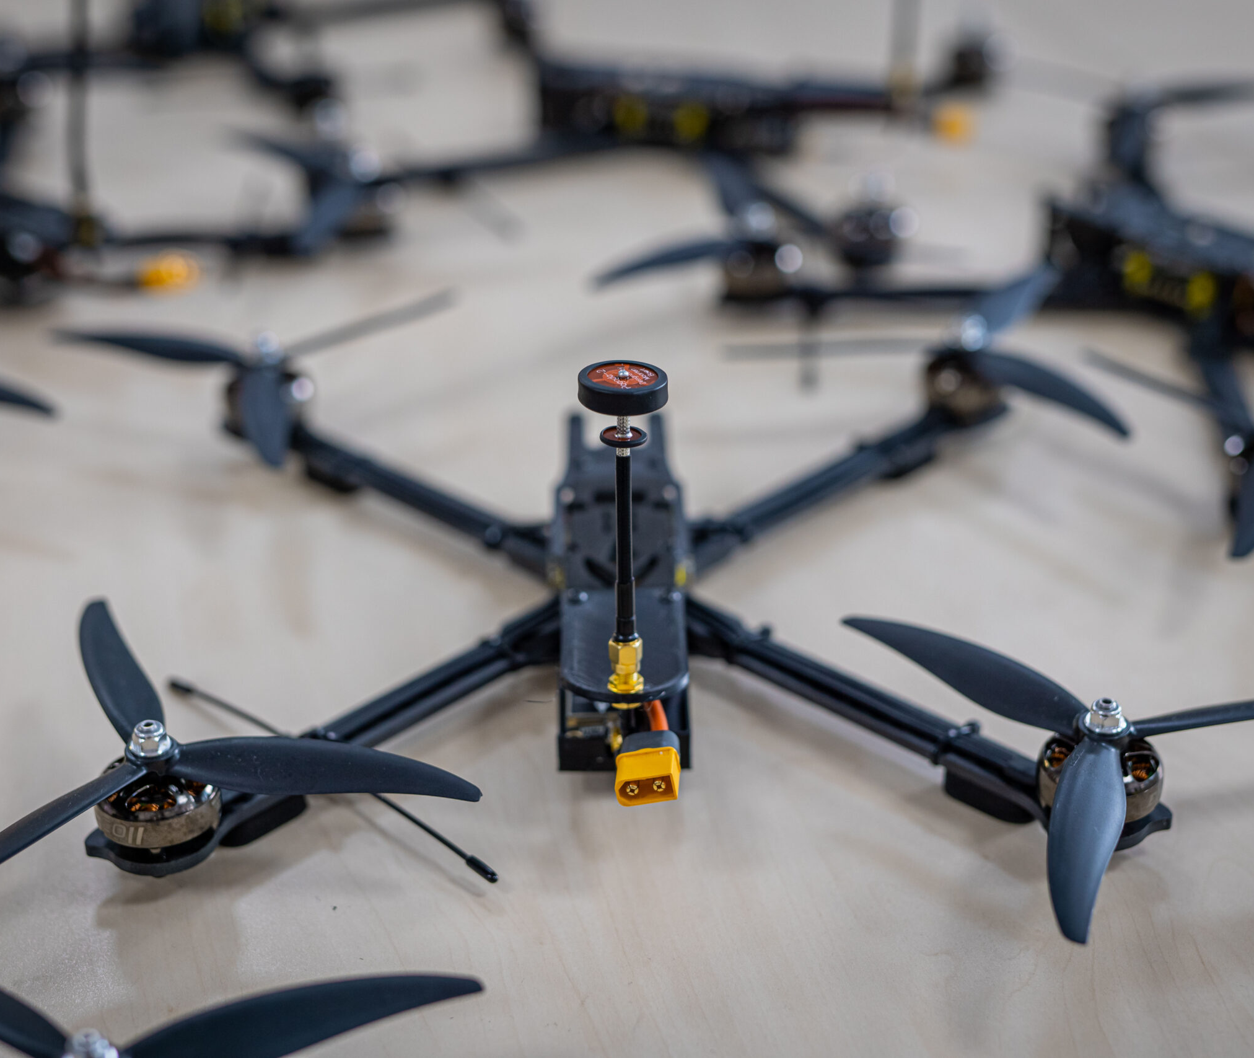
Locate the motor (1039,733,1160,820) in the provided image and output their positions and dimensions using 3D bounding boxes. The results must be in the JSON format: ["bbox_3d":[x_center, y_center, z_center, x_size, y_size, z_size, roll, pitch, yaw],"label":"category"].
[{"bbox_3d":[0.129,0.067,0.601,0.034,0.020,0.034,-1,29,0],"label":"motor"}]

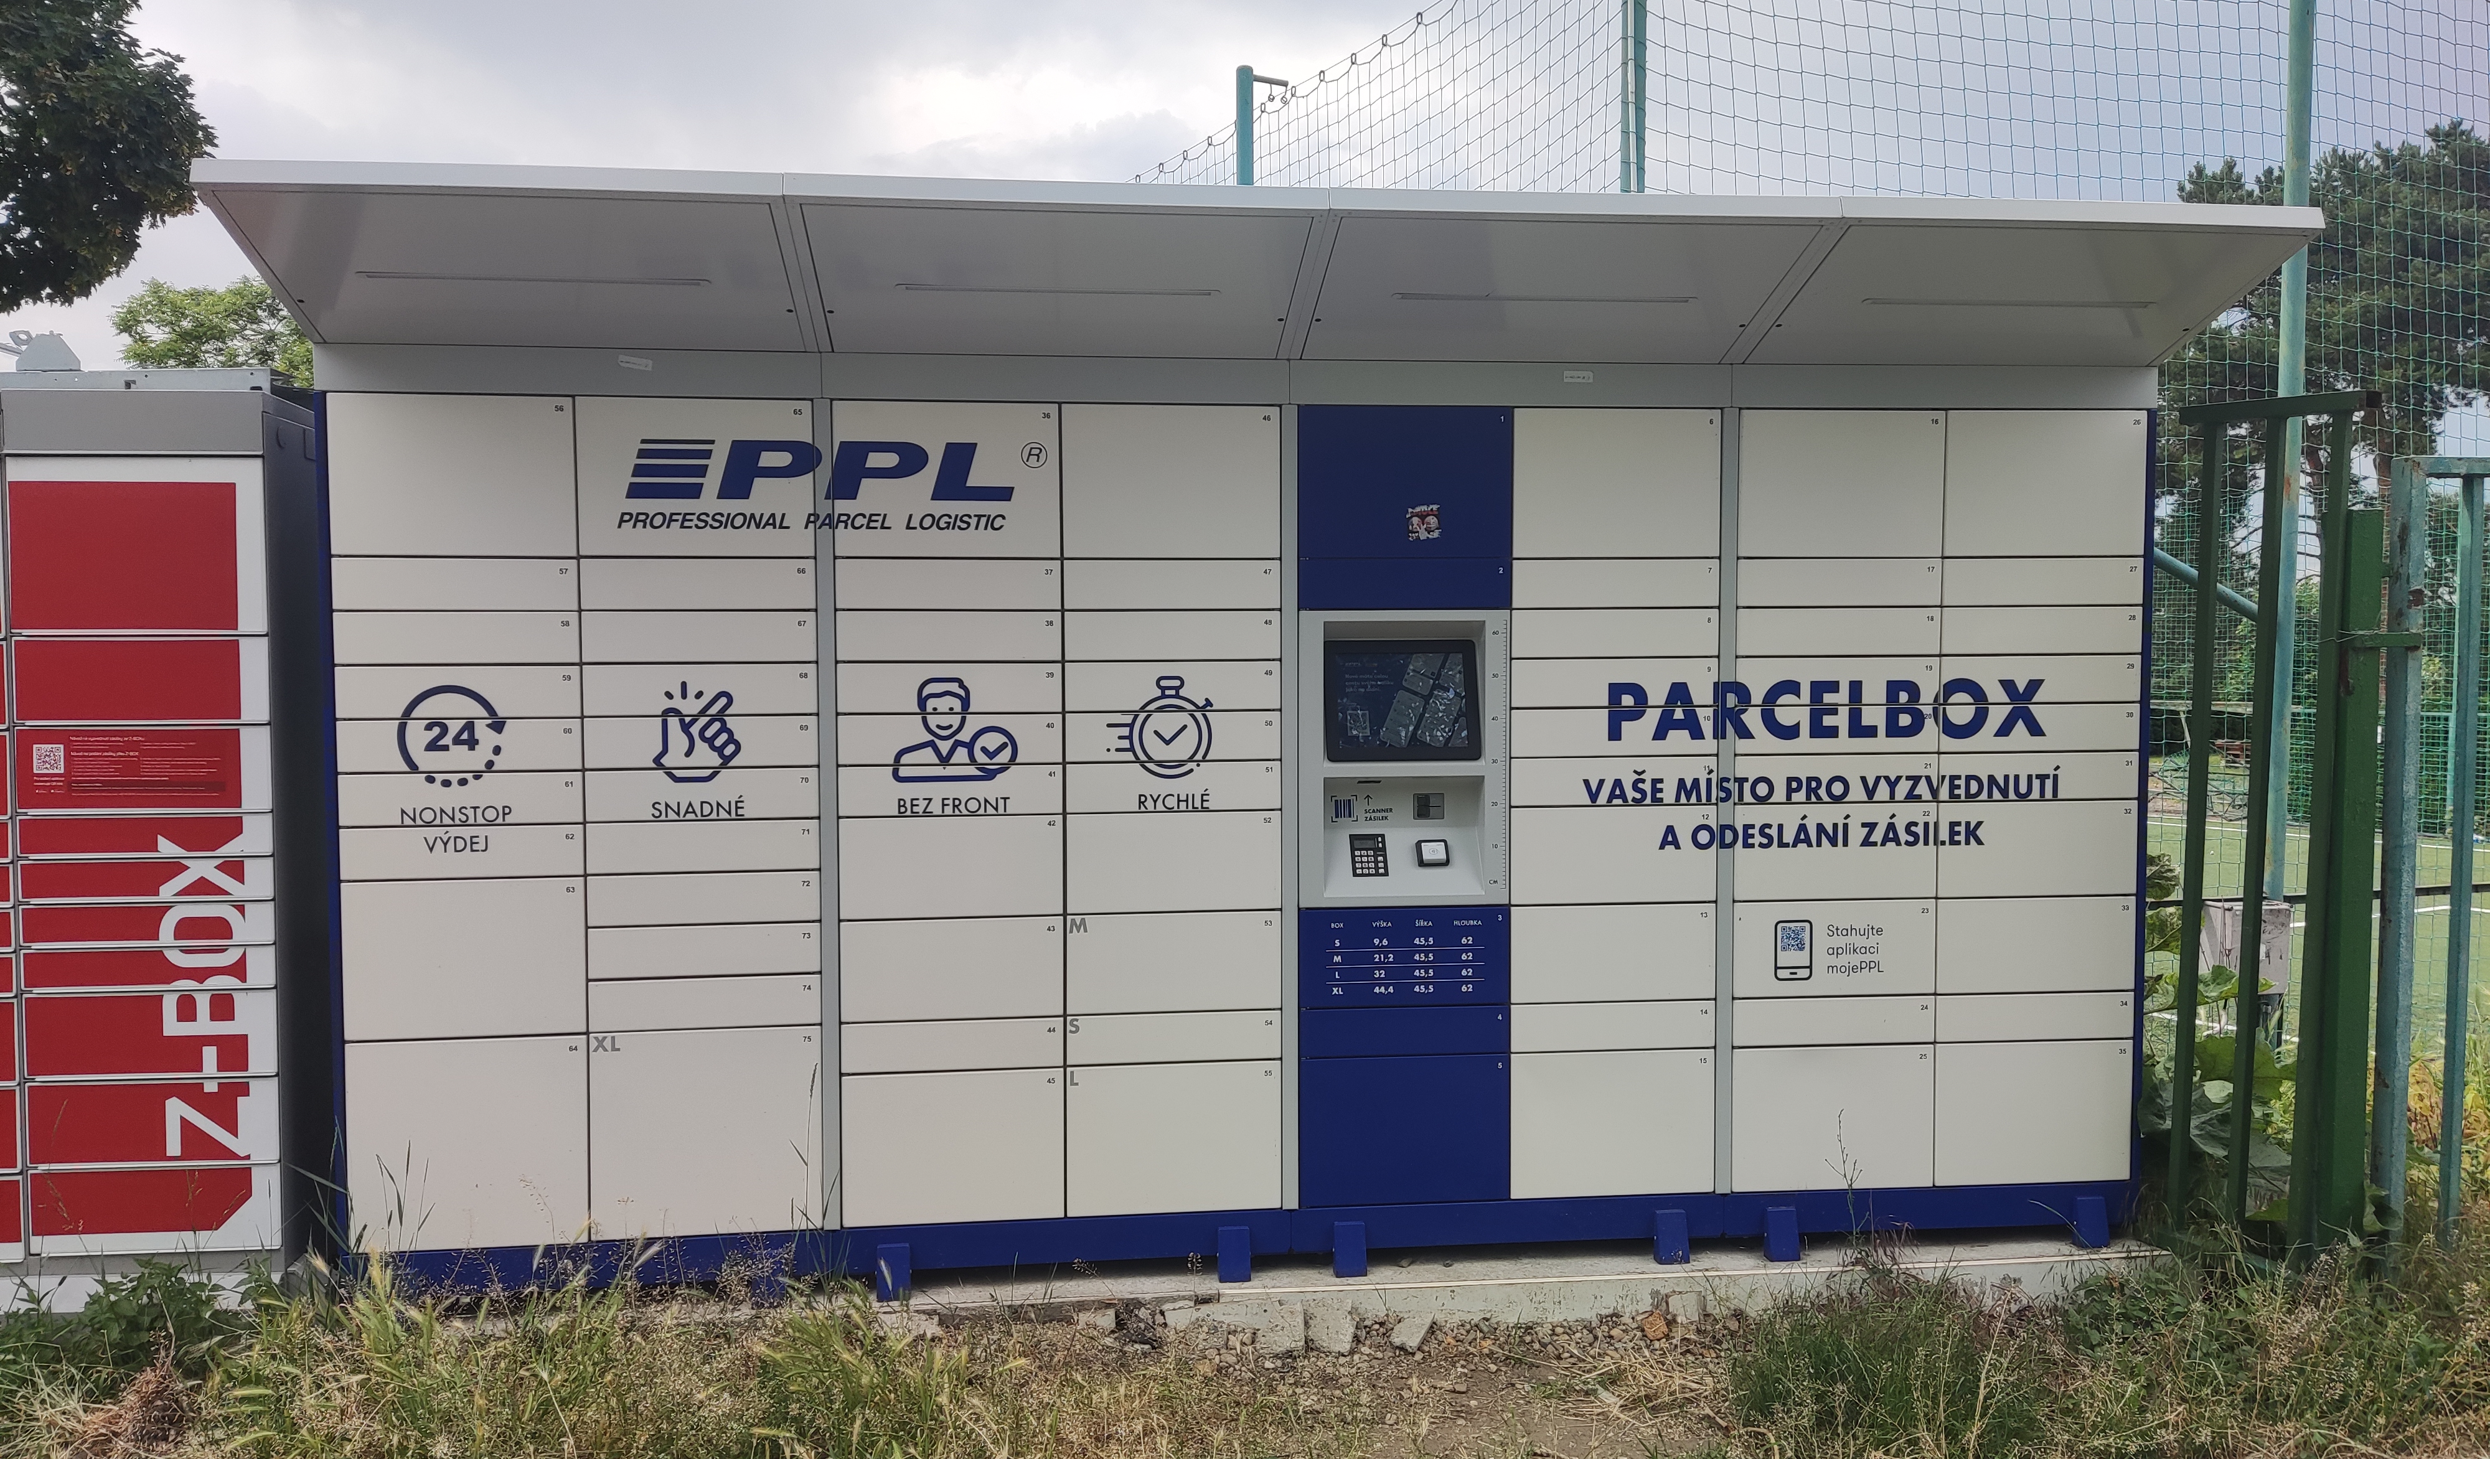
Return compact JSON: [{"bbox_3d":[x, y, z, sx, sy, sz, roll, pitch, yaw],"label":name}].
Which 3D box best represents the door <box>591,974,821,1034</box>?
[{"bbox_3d":[-1.197,0.607,4.009,0.491,0.107,0.022,-1,3,-7],"label":"door"}]

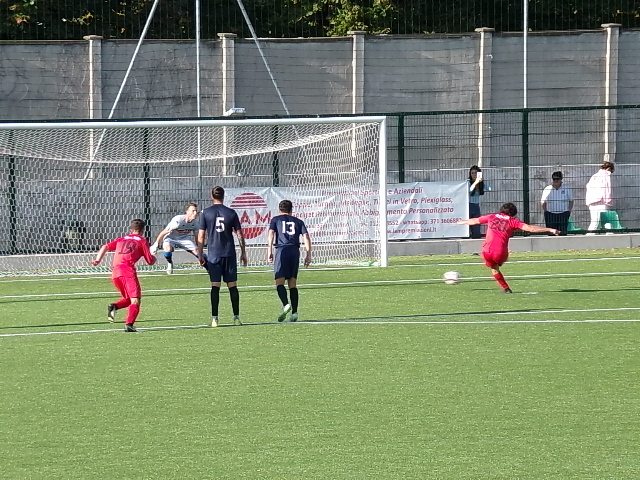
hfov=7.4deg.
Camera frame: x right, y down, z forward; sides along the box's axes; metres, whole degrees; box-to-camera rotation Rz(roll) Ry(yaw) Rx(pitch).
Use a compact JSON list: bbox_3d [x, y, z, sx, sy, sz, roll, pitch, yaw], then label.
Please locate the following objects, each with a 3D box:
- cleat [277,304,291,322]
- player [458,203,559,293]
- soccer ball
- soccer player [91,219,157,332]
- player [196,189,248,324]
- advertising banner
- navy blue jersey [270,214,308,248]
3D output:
[{"bbox_3d":[-0.462,0.963,64.650,0.100,0.280,0.120,0,41,-32],"label":"cleat"},{"bbox_3d":[2.776,0.122,72.700,1.500,1.330,0.850,-1,2,-12],"label":"player"},{"bbox_3d":[1.965,0.567,73.600,0.220,0.220,0.220,-1,2,0],"label":"soccer ball"},{"bbox_3d":[-2.488,0.449,62.500,0.750,1.450,0.750,0,2,22],"label":"soccer player"},{"bbox_3d":[-1.256,0.217,63.800,0.650,1.810,0.420,-1,2,3],"label":"player"},{"bbox_3d":[0.478,-0.492,88.972,5.100,1.050,0.050,-2,2,-28],"label":"advertising banner"},{"bbox_3d":[-0.413,-0.111,64.750,0.520,0.460,0.280,-1,2,2],"label":"navy blue jersey"}]

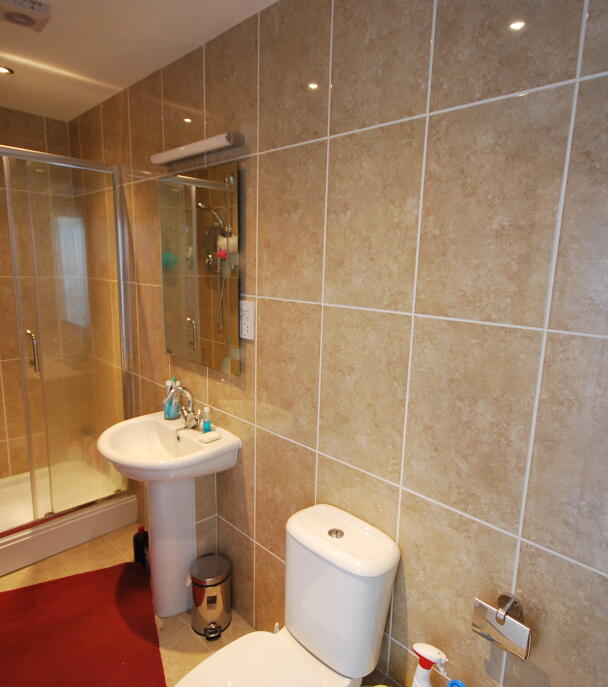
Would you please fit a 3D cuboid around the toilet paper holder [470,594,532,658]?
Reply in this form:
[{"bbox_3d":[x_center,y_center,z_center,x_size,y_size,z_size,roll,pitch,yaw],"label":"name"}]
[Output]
[{"bbox_3d":[0.492,0.685,1.053,0.133,0.110,0.068,11,14,42],"label":"toilet paper holder"}]

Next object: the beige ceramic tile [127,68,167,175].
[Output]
[{"bbox_3d":[-0.745,-1.013,2.035,0.328,0.453,0.012,11,14,42],"label":"beige ceramic tile"}]

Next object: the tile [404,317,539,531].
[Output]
[{"bbox_3d":[0.415,0.197,1.108,0.328,0.509,0.012,11,14,42],"label":"tile"}]

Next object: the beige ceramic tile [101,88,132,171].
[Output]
[{"bbox_3d":[-0.985,-1.059,2.254,0.325,0.447,0.010,11,14,42],"label":"beige ceramic tile"}]

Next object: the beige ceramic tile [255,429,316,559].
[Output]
[{"bbox_3d":[-0.077,0.603,1.640,0.325,0.506,0.010,11,14,42],"label":"beige ceramic tile"}]

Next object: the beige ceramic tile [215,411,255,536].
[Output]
[{"bbox_3d":[-0.303,0.557,1.850,0.292,0.506,0.010,11,14,42],"label":"beige ceramic tile"}]

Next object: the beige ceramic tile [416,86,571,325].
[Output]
[{"bbox_3d":[0.431,-0.304,1.017,0.328,0.509,0.012,11,14,42],"label":"beige ceramic tile"}]

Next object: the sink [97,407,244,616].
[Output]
[{"bbox_3d":[-0.633,0.795,1.891,0.570,0.830,0.437,11,14,42],"label":"sink"}]

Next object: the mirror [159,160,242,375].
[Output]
[{"bbox_3d":[-0.451,-0.313,1.834,0.585,0.805,0.022,11,14,42],"label":"mirror"}]

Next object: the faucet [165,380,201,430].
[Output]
[{"bbox_3d":[-0.528,0.279,1.822,0.125,0.195,0.155,11,14,42],"label":"faucet"}]

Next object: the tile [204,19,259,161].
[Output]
[{"bbox_3d":[-0.271,-0.917,1.591,0.325,0.449,0.010,11,14,42],"label":"tile"}]

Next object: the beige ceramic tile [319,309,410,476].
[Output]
[{"bbox_3d":[0.177,0.150,1.328,0.328,0.509,0.012,11,14,42],"label":"beige ceramic tile"}]

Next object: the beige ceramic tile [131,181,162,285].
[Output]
[{"bbox_3d":[-0.761,-0.540,2.119,0.325,0.506,0.010,11,14,42],"label":"beige ceramic tile"}]

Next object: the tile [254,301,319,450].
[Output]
[{"bbox_3d":[-0.062,0.102,1.548,0.325,0.506,0.010,11,14,42],"label":"tile"}]

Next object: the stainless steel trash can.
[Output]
[{"bbox_3d":[-0.398,1.098,1.849,0.172,0.258,0.195,-1,11,-17],"label":"stainless steel trash can"}]

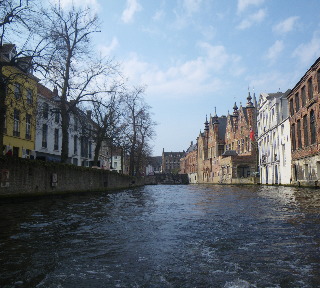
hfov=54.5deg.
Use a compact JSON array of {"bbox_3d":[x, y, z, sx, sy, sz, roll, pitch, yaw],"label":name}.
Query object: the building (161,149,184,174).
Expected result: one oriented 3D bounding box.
[{"bbox_3d":[7.200,11.066,167.856,12.000,15.500,9.000,1,-7,-9],"label":"building"}]

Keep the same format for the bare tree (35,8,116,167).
[{"bbox_3d":[-7.700,-4.584,29.537,6.700,14.700,6.700,0,-7,0],"label":"bare tree"}]

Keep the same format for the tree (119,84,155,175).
[{"bbox_3d":[-4.100,-1.856,56.604,6.300,16.000,6.300,0,-7,0],"label":"tree"}]

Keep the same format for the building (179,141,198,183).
[{"bbox_3d":[12.600,6.714,94.889,9.000,11.800,26.000,1,-7,-5],"label":"building"}]

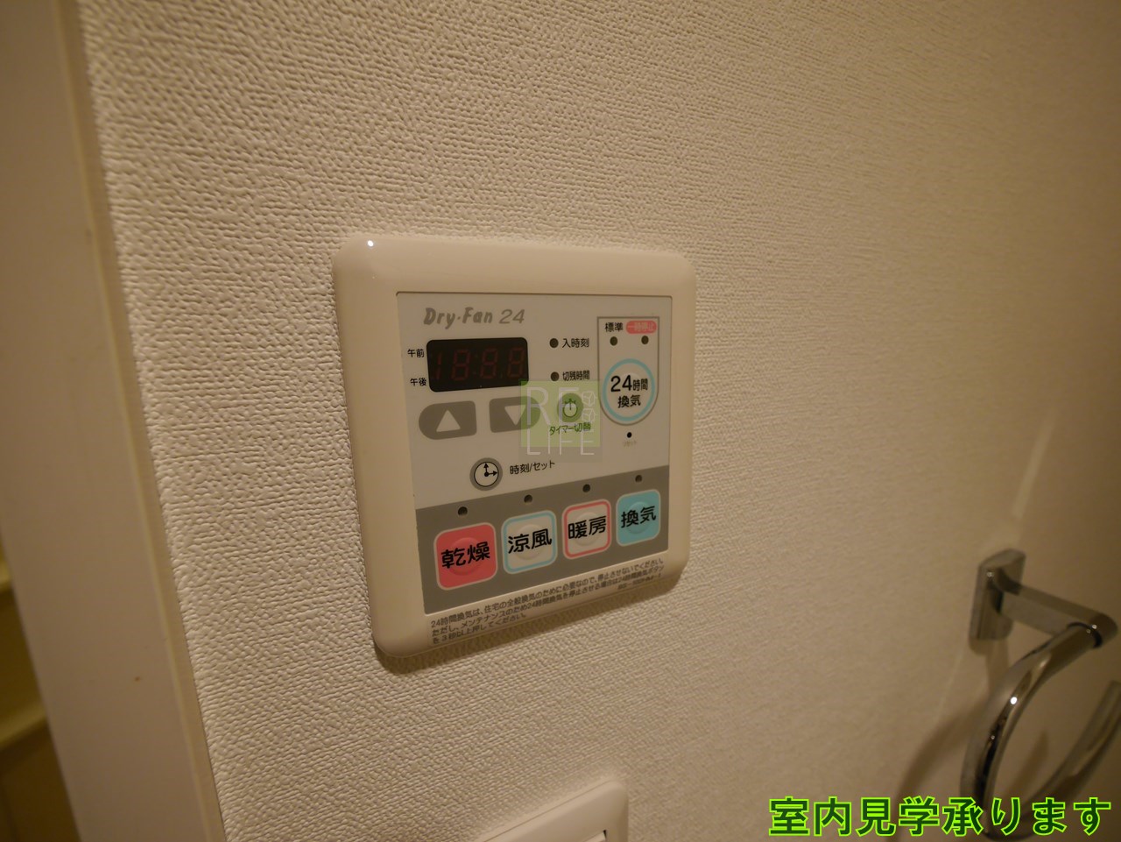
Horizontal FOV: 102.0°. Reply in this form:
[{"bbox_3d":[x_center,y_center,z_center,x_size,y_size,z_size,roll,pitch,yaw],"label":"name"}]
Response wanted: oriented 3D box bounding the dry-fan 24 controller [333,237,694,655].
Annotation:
[{"bbox_3d":[-0.004,0.005,0.148,0.116,0.120,0.015,-6,11,-24],"label":"dry-fan 24 controller"}]

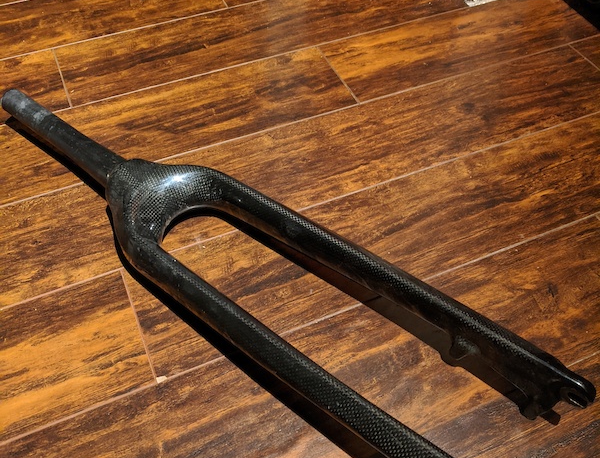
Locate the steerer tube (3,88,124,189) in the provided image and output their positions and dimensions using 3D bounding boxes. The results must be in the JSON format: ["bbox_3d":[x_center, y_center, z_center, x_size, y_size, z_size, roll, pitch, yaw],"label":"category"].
[{"bbox_3d":[-0.265,-0.104,0.667,0.183,0.036,0.036,33,59,22],"label":"steerer tube"}]

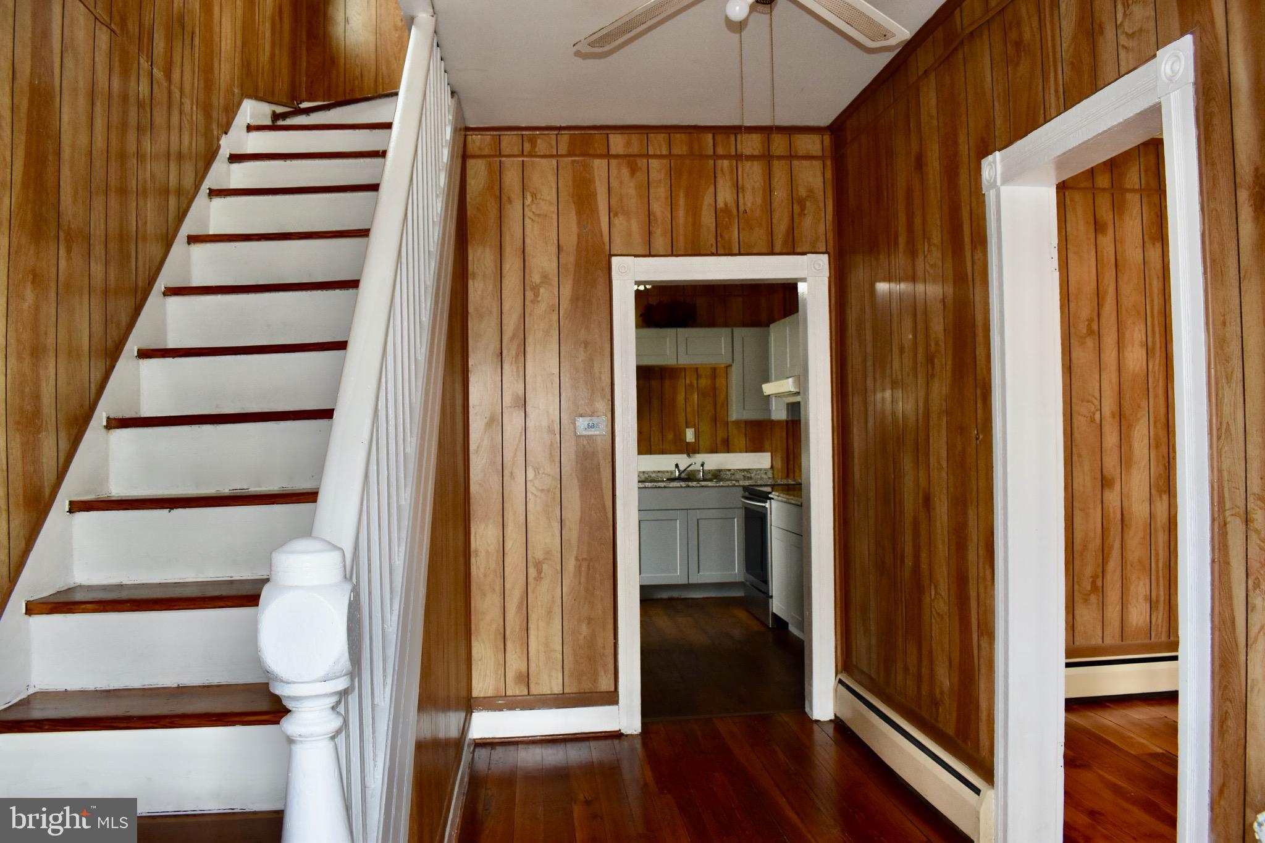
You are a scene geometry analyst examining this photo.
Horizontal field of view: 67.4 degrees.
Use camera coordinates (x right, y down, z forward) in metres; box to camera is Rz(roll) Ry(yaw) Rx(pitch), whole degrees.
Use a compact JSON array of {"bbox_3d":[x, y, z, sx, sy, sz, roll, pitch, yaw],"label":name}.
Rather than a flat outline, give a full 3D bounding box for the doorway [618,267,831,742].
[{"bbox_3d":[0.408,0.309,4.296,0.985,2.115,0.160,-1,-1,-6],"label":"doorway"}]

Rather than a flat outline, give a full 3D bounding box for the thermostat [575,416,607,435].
[{"bbox_3d":[-0.181,0.019,4.168,0.139,0.081,0.030,-1,-1,-6],"label":"thermostat"}]

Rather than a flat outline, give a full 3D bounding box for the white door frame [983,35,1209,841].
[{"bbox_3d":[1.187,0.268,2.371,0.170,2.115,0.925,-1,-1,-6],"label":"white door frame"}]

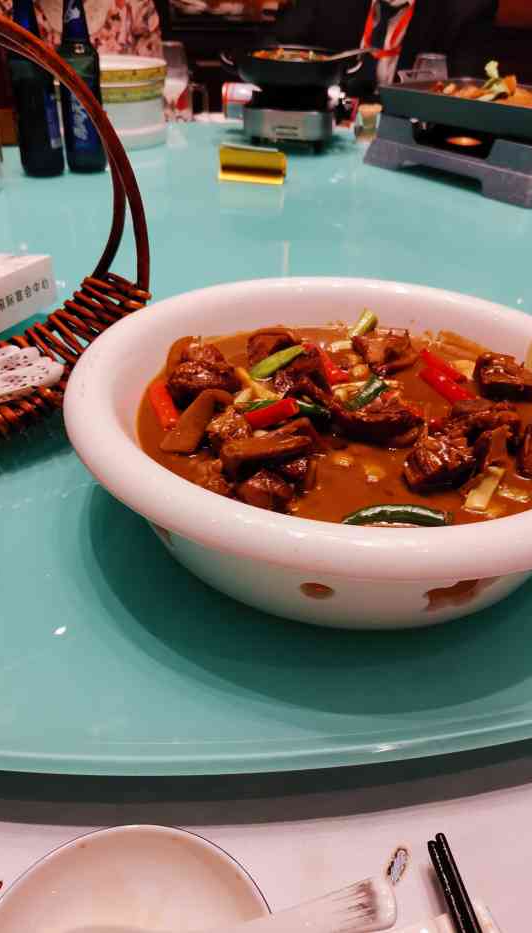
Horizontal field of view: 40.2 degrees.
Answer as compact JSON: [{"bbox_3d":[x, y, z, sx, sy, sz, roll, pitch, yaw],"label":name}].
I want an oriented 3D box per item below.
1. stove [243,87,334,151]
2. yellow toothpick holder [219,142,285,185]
[{"bbox_3d":[0.050,-0.696,1.429,0.171,0.113,0.165,9,35,8],"label":"stove"},{"bbox_3d":[-0.019,-0.498,1.198,0.103,0.048,0.046,4,35,1],"label":"yellow toothpick holder"}]

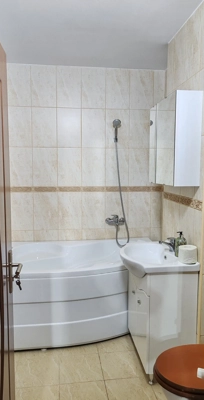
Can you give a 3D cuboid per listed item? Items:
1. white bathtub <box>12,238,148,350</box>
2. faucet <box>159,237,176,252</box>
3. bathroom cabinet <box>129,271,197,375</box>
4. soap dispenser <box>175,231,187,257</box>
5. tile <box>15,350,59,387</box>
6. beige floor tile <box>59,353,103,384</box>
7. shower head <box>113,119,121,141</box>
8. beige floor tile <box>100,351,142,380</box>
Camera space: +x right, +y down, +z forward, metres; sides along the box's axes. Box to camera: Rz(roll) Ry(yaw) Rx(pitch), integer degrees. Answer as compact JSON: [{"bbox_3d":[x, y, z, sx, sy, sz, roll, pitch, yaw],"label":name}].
[{"bbox_3d":[-0.195,0.790,2.858,1.550,0.625,1.000,-1,6,-8],"label":"white bathtub"},{"bbox_3d":[0.471,0.320,2.228,0.135,0.098,0.050,-1,6,-8],"label":"faucet"},{"bbox_3d":[0.409,0.752,2.259,0.310,0.660,0.585,-1,6,-8],"label":"bathroom cabinet"},{"bbox_3d":[0.535,0.294,2.107,0.076,0.173,0.068,-1,6,-8],"label":"soap dispenser"},{"bbox_3d":[-0.442,1.183,2.152,0.297,0.010,0.303,-1,6,-8],"label":"tile"},{"bbox_3d":[-0.150,1.180,2.191,0.297,0.010,0.303,-1,6,-8],"label":"beige floor tile"},{"bbox_3d":[0.153,-0.706,3.172,0.085,0.240,0.100,-1,6,-8],"label":"shower head"},{"bbox_3d":[0.141,1.176,2.230,0.297,0.010,0.303,-1,6,-8],"label":"beige floor tile"}]

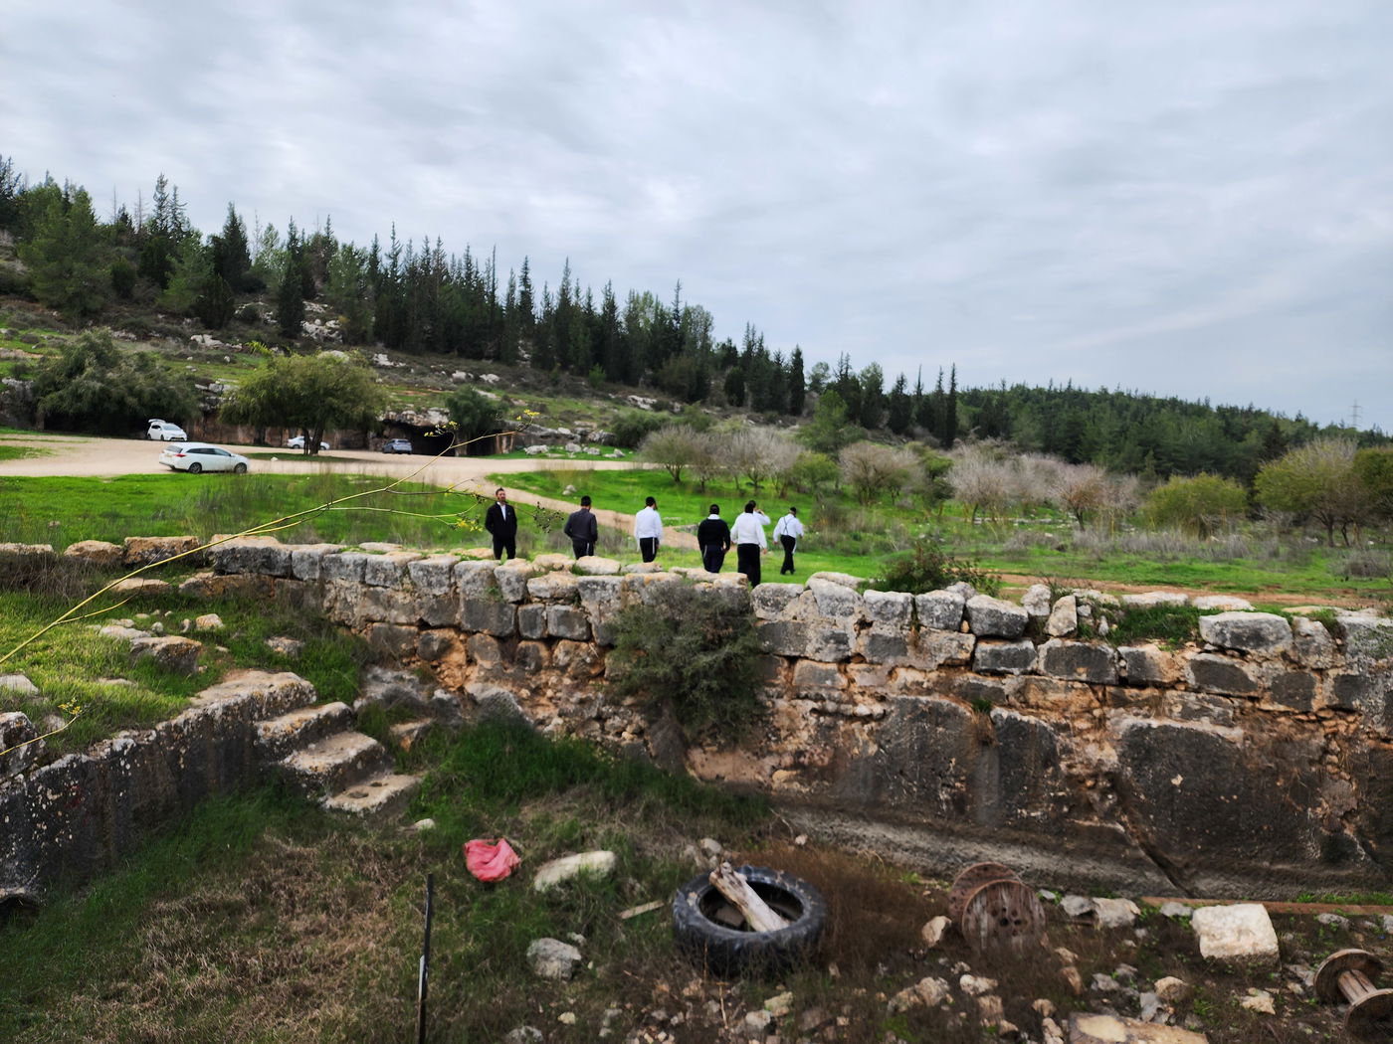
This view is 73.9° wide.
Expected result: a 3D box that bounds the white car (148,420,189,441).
[{"bbox_3d":[-45.429,-7.805,79.500,4.350,1.620,1.780,2,2,33],"label":"white car"}]

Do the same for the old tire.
[{"bbox_3d":[0.513,3.770,8.836,1.440,0.310,1.440,1,5,0],"label":"old tire"}]

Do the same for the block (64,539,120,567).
[{"bbox_3d":[-8.817,0.460,13.500,0.750,0.380,0.500,0,2,-5],"label":"block"}]

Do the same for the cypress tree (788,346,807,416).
[{"bbox_3d":[12.028,-16.749,110.000,2.100,8.200,2.100,1,5,0],"label":"cypress tree"}]

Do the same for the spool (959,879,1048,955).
[{"bbox_3d":[2.756,3.588,8.486,0.770,0.770,0.400,0,5,-4],"label":"spool"}]

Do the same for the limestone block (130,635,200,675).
[{"bbox_3d":[-7.800,1.971,13.567,0.880,0.400,0.500,-2,6,-25],"label":"limestone block"}]

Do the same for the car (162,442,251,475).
[{"bbox_3d":[-25.397,-3.313,48.000,1.770,1.470,4.580,7,6,28],"label":"car"}]

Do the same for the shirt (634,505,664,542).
[{"bbox_3d":[-0.859,0.025,16.650,0.520,0.650,0.300,2,5,14],"label":"shirt"}]

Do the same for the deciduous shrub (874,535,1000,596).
[{"bbox_3d":[2.672,0.507,10.400,1.300,0.750,1.050,1,2,0],"label":"deciduous shrub"}]

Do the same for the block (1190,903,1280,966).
[{"bbox_3d":[4.965,3.845,8.587,0.680,0.320,0.500,2,5,10],"label":"block"}]

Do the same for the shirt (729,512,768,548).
[{"bbox_3d":[0.931,0.121,16.550,0.640,0.640,0.320,1,5,4],"label":"shirt"}]

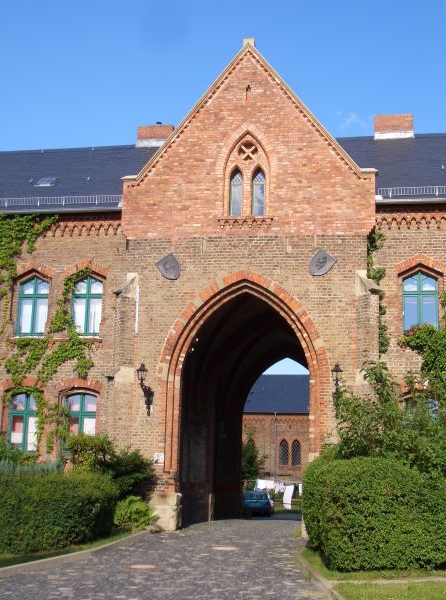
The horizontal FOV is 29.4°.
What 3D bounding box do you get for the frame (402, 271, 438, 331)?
[{"bbox_3d":[5.123,0.115,22.030,0.890,1.700,0.140,0,-9,12],"label":"frame"}]

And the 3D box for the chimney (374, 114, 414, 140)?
[{"bbox_3d":[5.294,-5.232,26.242,1.168,0.783,0.650,0,-9,12],"label":"chimney"}]

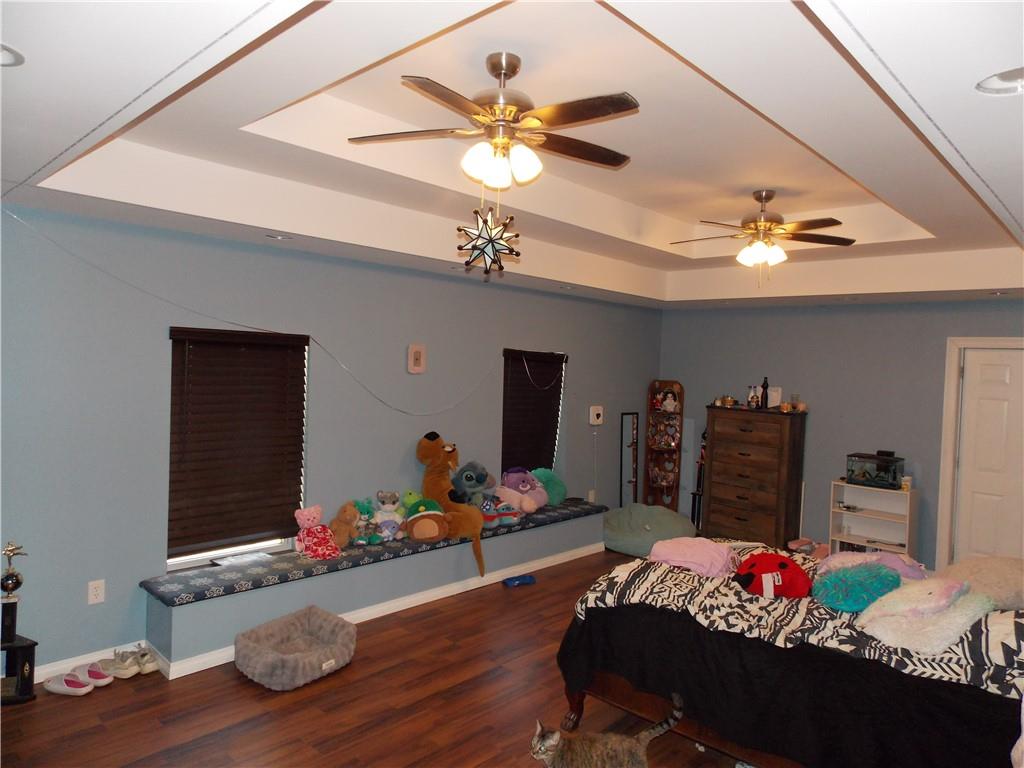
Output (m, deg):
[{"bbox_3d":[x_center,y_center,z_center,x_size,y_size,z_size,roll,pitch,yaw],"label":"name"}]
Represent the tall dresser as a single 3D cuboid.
[{"bbox_3d":[2.443,0.965,6.926,0.860,1.385,0.410,3,2,43],"label":"tall dresser"}]

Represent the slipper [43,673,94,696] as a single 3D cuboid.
[{"bbox_3d":[-2.277,1.532,3.498,0.255,0.080,0.098,2,1,12],"label":"slipper"}]

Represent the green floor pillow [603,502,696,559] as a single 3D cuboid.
[{"bbox_3d":[1.354,1.413,6.718,0.900,0.420,0.900,2,1,0],"label":"green floor pillow"}]

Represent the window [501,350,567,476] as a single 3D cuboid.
[{"bbox_3d":[0.198,0.341,6.357,0.070,1.280,0.890,3,2,43],"label":"window"}]

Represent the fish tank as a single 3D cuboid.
[{"bbox_3d":[3.321,0.785,6.205,0.410,0.290,0.215,3,2,43],"label":"fish tank"}]

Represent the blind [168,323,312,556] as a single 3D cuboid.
[{"bbox_3d":[-1.717,0.353,4.317,0.070,1.360,0.890,3,2,43],"label":"blind"}]

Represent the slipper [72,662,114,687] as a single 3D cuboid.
[{"bbox_3d":[-2.210,1.532,3.583,0.255,0.080,0.098,2,1,6],"label":"slipper"}]

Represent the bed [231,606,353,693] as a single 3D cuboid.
[{"bbox_3d":[-1.220,1.501,3.867,0.445,0.200,0.575,3,2,33],"label":"bed"}]

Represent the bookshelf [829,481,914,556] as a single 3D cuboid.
[{"bbox_3d":[3.285,1.316,6.214,0.645,0.780,0.250,3,2,43],"label":"bookshelf"}]

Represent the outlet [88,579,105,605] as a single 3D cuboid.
[{"bbox_3d":[-2.280,1.146,3.739,0.010,0.120,0.079,3,2,43],"label":"outlet"}]

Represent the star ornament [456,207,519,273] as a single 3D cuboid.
[{"bbox_3d":[-0.097,-0.592,2.820,0.260,0.275,0.260,2,1,-2],"label":"star ornament"}]

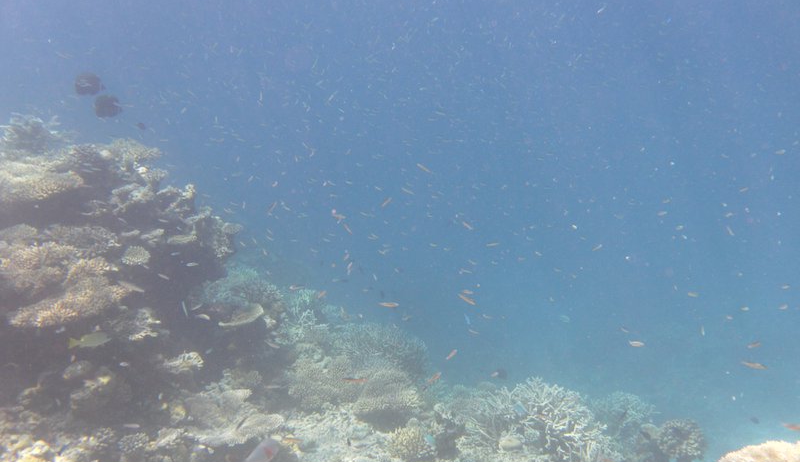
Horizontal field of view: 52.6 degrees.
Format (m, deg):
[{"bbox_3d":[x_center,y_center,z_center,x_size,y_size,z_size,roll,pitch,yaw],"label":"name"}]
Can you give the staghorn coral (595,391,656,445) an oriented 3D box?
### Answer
[{"bbox_3d":[1.360,1.136,4.900,0.388,0.266,0.330,0,9,0],"label":"staghorn coral"}]

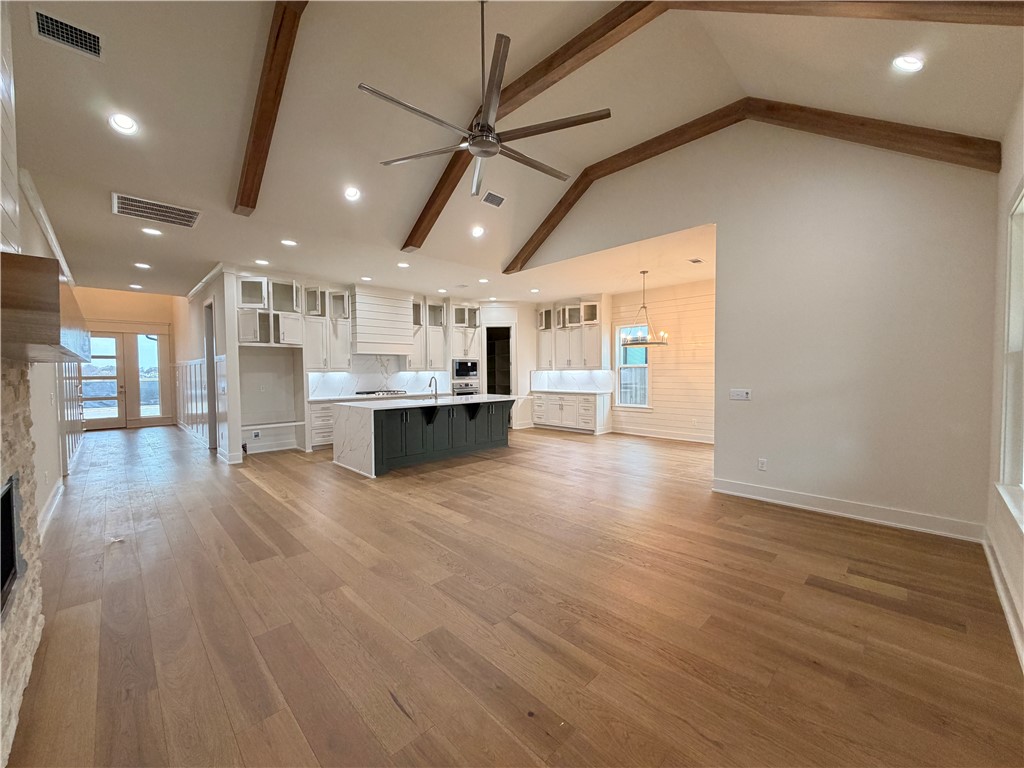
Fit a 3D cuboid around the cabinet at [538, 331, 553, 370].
[{"bbox_3d":[0.959,-0.830,10.356,0.380,0.970,0.510,-2,2,-44],"label":"cabinet"}]

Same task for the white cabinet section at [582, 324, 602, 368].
[{"bbox_3d":[1.963,-0.819,9.509,0.420,1.010,0.533,-2,3,-44],"label":"white cabinet section"}]

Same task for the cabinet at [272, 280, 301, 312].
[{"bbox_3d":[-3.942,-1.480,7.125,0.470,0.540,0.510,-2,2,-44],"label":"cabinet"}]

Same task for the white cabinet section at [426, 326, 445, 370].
[{"bbox_3d":[-1.867,-0.791,9.499,0.480,0.993,0.460,-2,3,-44],"label":"white cabinet section"}]

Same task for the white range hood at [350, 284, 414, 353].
[{"bbox_3d":[-2.713,-1.247,8.461,1.211,1.285,0.546,-2,3,-44],"label":"white range hood"}]

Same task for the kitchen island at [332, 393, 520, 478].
[{"bbox_3d":[-1.159,0.728,7.014,3.157,0.914,1.344,-2,3,-44],"label":"kitchen island"}]

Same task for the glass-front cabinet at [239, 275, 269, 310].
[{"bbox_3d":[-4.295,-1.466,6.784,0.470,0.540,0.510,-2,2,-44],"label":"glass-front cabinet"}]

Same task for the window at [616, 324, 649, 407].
[{"bbox_3d":[2.629,-0.394,9.006,0.105,1.785,0.784,-2,3,-44],"label":"window"}]

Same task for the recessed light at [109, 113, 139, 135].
[{"bbox_3d":[-3.139,-2.110,3.345,0.178,0.050,0.178,-2,-32,-44],"label":"recessed light"}]

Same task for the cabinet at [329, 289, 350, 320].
[{"bbox_3d":[-3.392,-1.489,7.957,0.430,0.550,0.380,-2,2,-44],"label":"cabinet"}]

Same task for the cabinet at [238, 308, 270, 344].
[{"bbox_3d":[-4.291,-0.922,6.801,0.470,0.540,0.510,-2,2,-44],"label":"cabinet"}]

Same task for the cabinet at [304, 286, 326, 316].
[{"bbox_3d":[-3.690,-1.482,7.645,0.406,0.511,0.350,-2,3,-44],"label":"cabinet"}]

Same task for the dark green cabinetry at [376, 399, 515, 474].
[{"bbox_3d":[-1.321,0.750,6.955,2.744,0.875,1.078,-2,3,-44],"label":"dark green cabinetry"}]

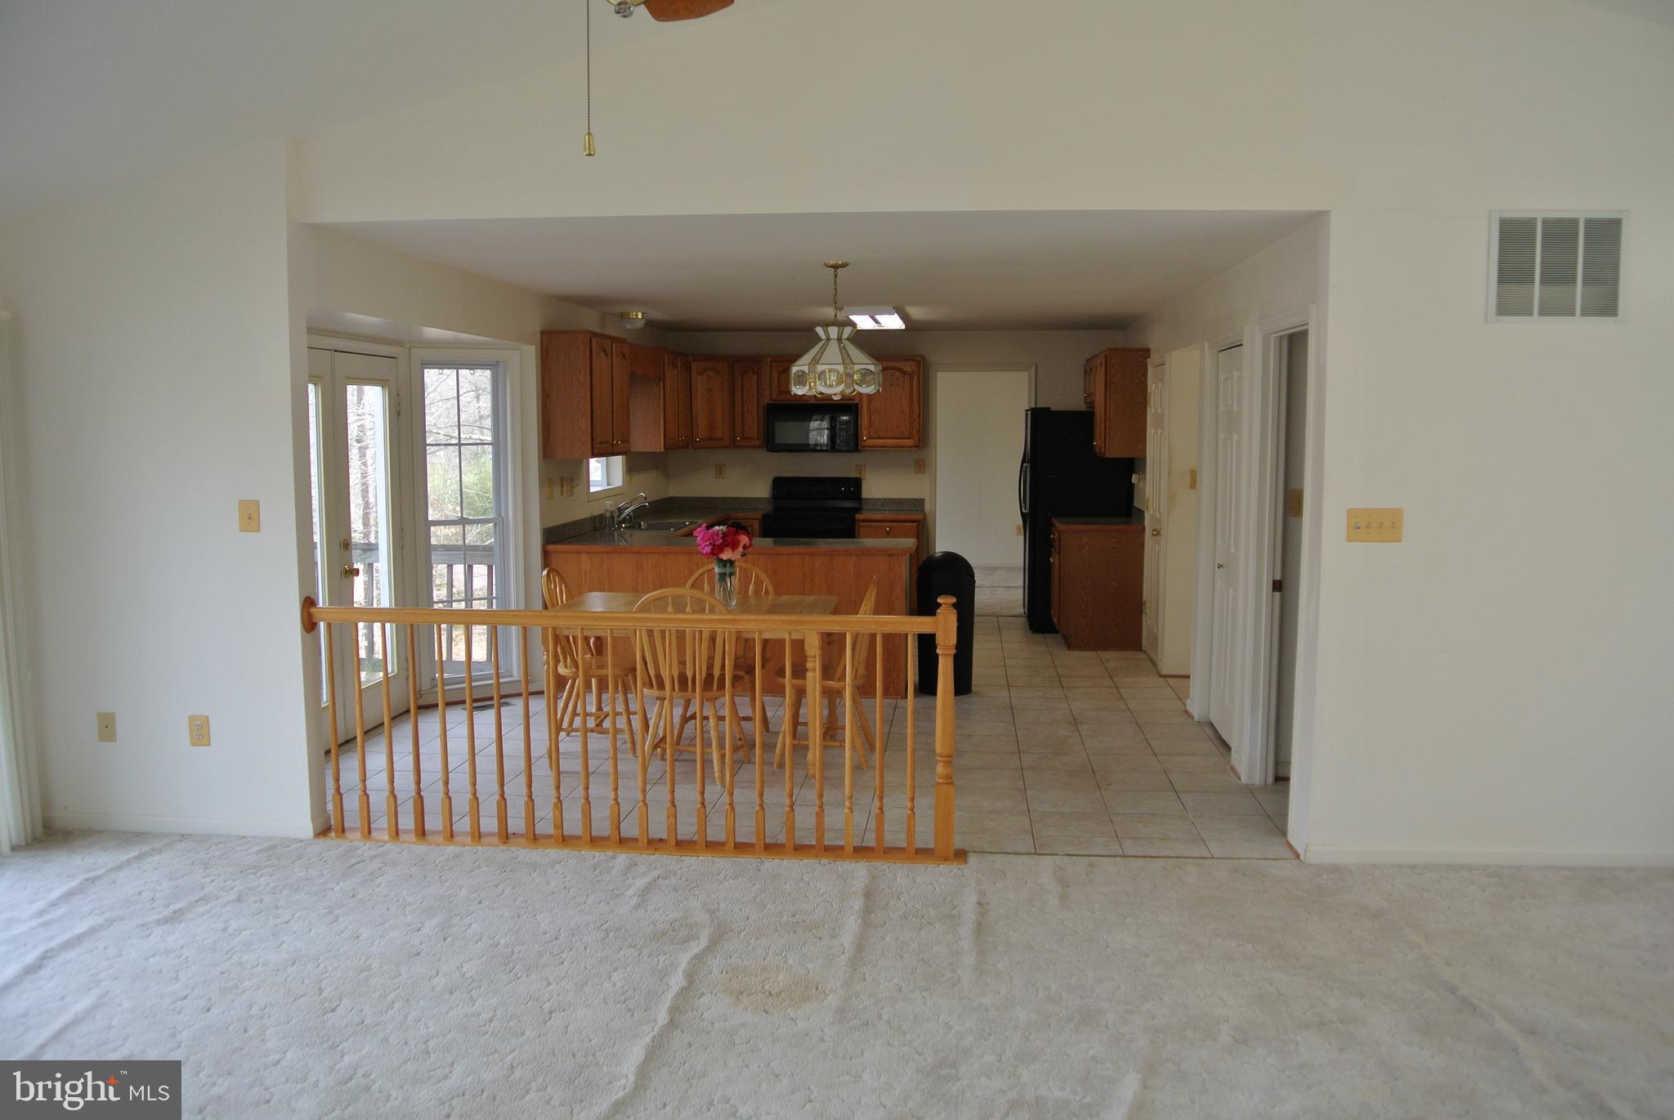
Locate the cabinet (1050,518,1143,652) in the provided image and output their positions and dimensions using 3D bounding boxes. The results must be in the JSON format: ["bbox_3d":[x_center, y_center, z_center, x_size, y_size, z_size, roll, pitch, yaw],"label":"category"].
[{"bbox_3d":[1.939,0.169,9.432,0.630,0.920,0.680,1,6,6],"label":"cabinet"}]

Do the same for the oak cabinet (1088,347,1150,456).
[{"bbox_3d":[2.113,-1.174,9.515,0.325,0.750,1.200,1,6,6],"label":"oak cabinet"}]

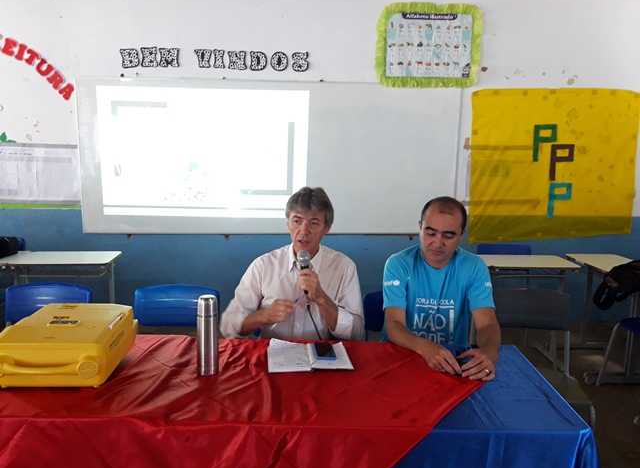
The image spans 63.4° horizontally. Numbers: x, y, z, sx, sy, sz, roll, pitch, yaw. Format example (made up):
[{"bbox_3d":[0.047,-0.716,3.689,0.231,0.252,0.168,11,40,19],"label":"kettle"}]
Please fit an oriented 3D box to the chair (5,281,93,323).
[{"bbox_3d":[-1.288,0.674,2.328,0.430,0.835,0.510,1,9,0],"label":"chair"}]

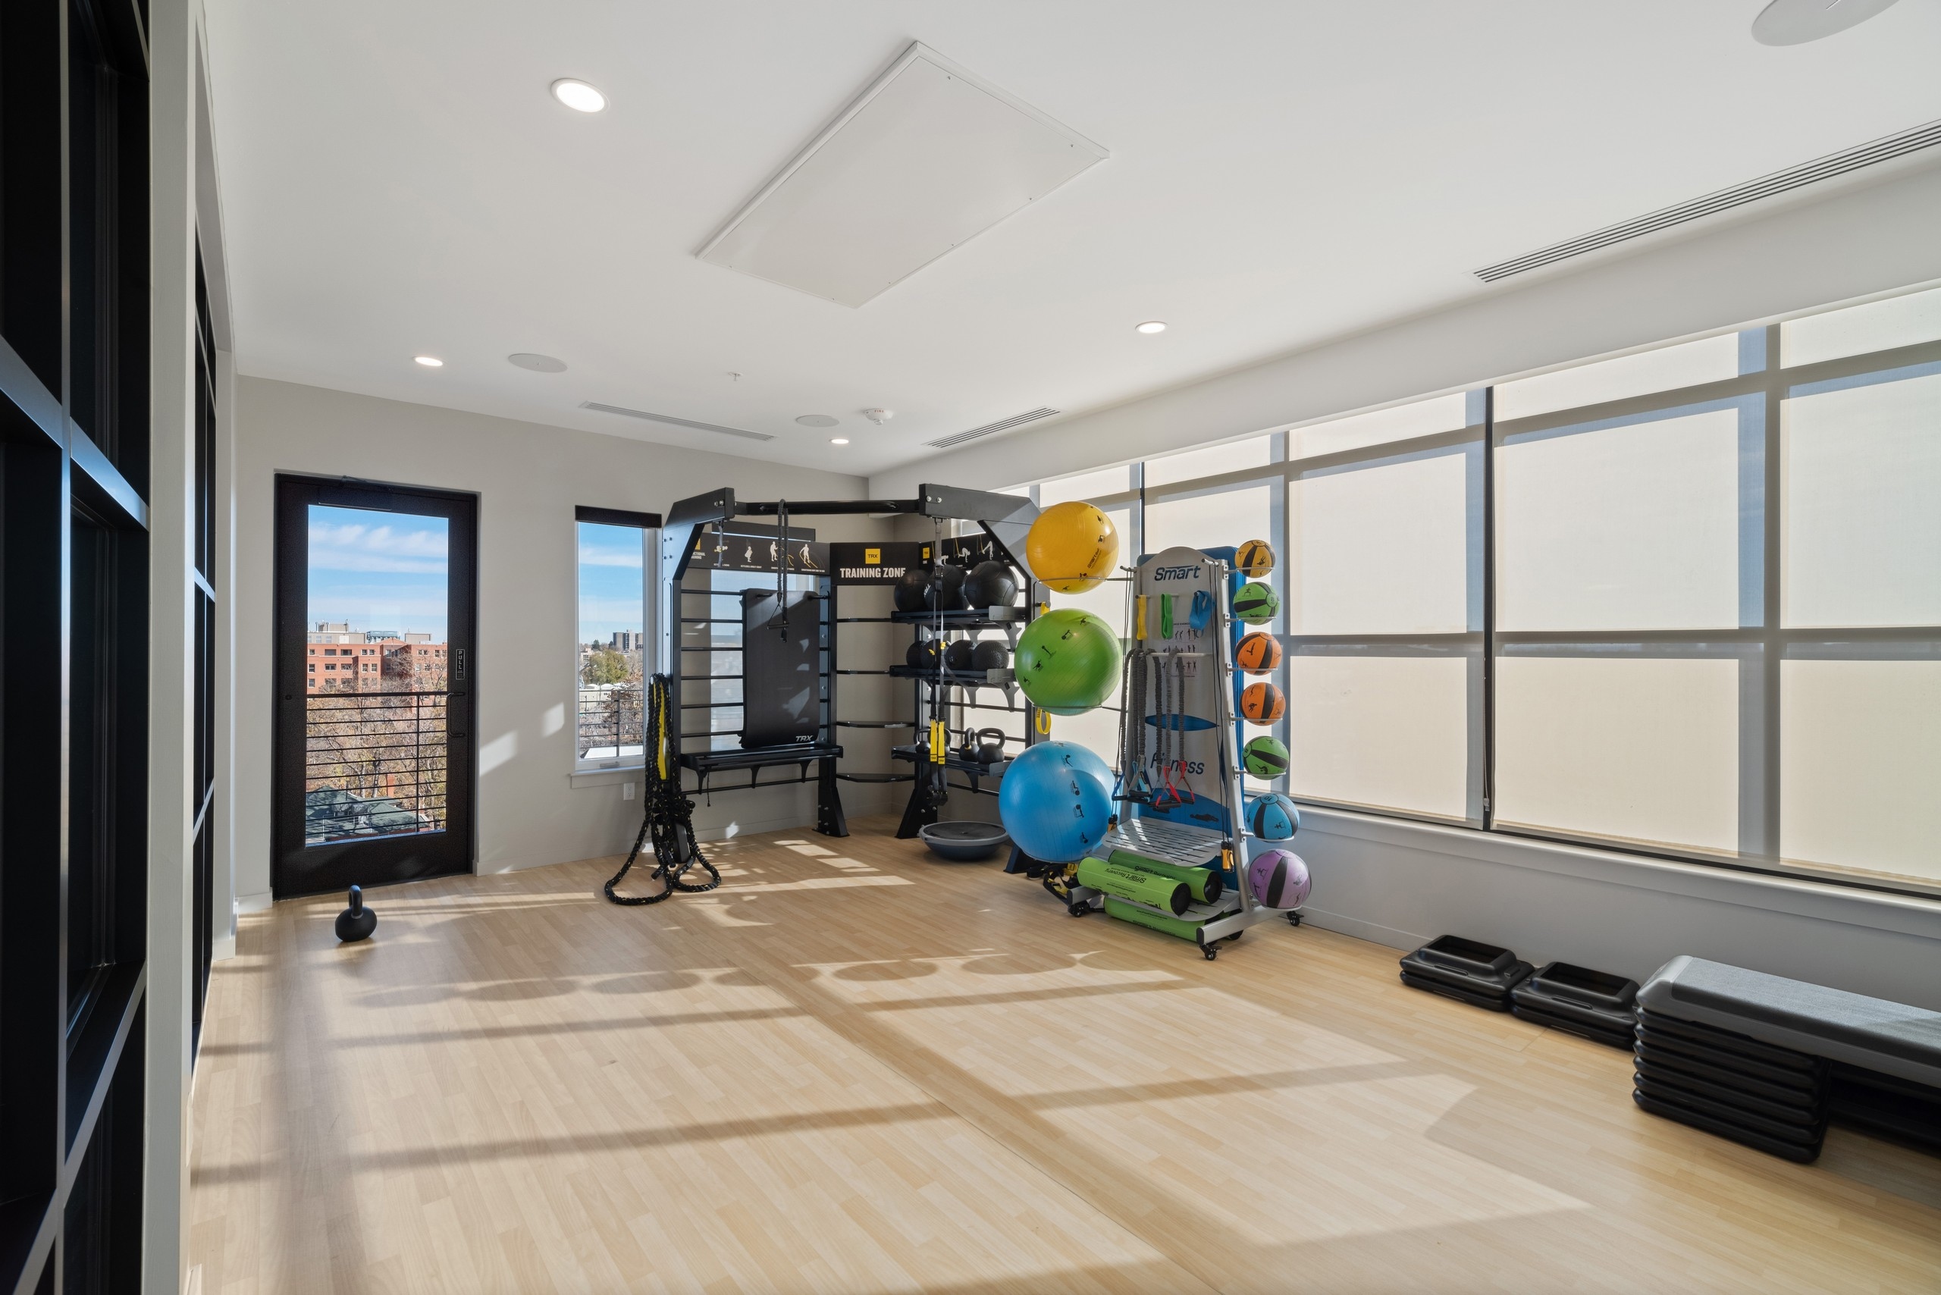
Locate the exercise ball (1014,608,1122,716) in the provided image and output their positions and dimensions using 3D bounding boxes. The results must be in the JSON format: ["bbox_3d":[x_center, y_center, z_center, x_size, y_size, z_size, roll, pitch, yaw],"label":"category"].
[{"bbox_3d":[0.589,0.087,4.870,0.650,0.650,0.650,0,0,0],"label":"exercise ball"}]

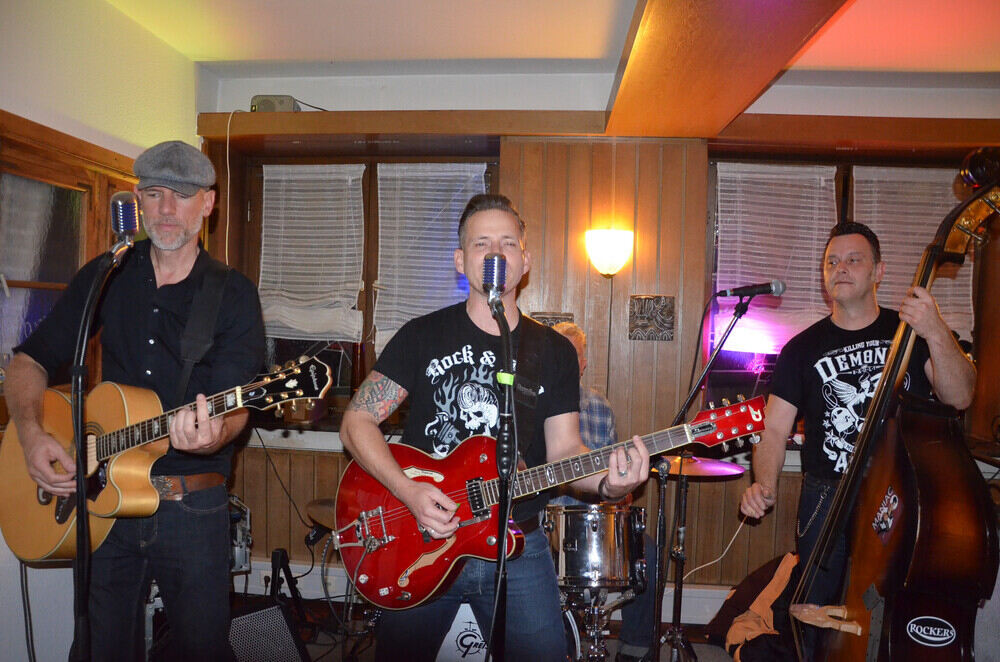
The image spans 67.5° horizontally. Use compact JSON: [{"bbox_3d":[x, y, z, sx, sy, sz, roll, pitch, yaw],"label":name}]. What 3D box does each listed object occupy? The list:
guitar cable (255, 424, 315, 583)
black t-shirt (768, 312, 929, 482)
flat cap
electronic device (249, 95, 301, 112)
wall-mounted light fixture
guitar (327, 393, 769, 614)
[{"bbox_3d":[-0.980,0.793,3.420,0.280,0.700,0.180,1,2,4],"label":"guitar cable"},{"bbox_3d":[1.096,0.194,2.360,0.500,0.540,0.280,2,2,18],"label":"black t-shirt"},{"bbox_3d":[-0.754,-0.382,1.750,0.190,0.120,0.265,1,10,-13],"label":"flat cap"},{"bbox_3d":[-1.061,-1.061,3.555,0.200,0.090,0.110,2,2,3],"label":"electronic device"},{"bbox_3d":[0.509,-0.365,3.480,0.222,0.216,0.140,1,2,4],"label":"wall-mounted light fixture"},{"bbox_3d":[0.091,0.348,1.723,1.040,0.385,0.080,-20,-24,13],"label":"guitar"}]

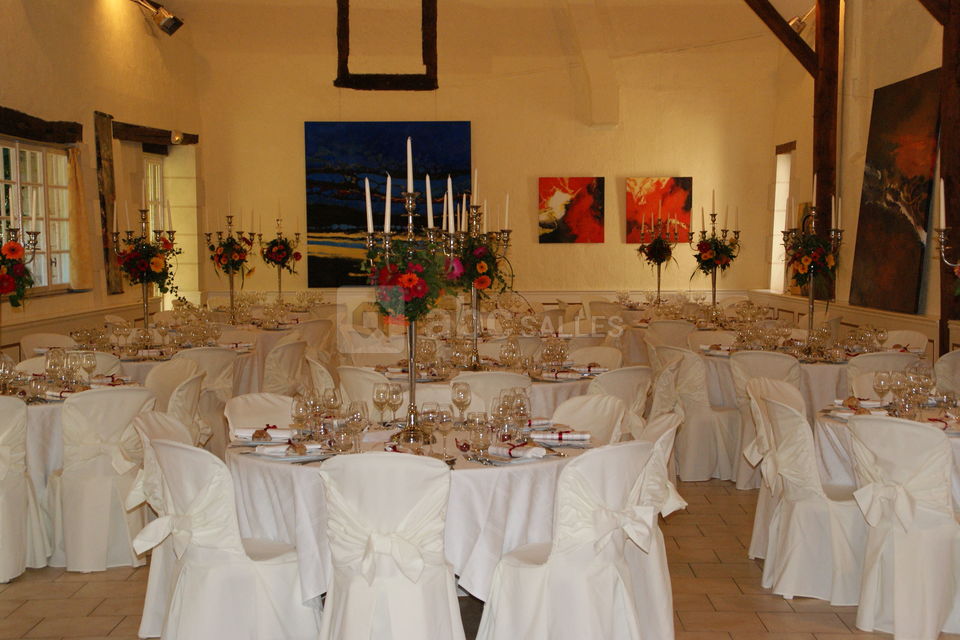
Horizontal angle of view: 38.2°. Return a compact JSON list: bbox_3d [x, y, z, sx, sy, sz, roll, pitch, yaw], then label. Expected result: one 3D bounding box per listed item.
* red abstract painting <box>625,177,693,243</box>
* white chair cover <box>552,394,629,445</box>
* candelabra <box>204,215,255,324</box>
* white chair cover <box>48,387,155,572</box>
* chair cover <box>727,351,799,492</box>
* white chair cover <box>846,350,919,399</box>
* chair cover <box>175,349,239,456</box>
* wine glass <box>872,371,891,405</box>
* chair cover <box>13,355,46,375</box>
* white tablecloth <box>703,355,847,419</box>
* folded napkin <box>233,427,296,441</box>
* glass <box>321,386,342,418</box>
[{"bbox_3d":[2.199,-1.340,16.970,0.800,0.805,0.035,0,3,0],"label":"red abstract painting"},{"bbox_3d":[0.364,0.786,6.273,0.540,0.880,0.480,-3,5,-42],"label":"white chair cover"},{"bbox_3d":[-2.452,-0.484,13.596,0.480,1.070,0.480,0,4,0],"label":"candelabra"},{"bbox_3d":[-1.928,0.749,6.808,0.460,0.870,0.520,-2,4,-31],"label":"white chair cover"},{"bbox_3d":[1.930,0.642,9.164,0.470,0.905,0.560,1,4,22],"label":"chair cover"},{"bbox_3d":[2.571,0.643,9.142,0.470,0.905,0.560,0,4,-5],"label":"white chair cover"},{"bbox_3d":[-1.899,0.602,9.193,0.480,0.880,0.540,-2,4,-33],"label":"chair cover"},{"bbox_3d":[1.926,0.340,6.652,0.081,0.188,0.081,0,3,0],"label":"wine glass"},{"bbox_3d":[-2.641,0.641,8.412,0.450,0.865,0.530,-1,3,-9],"label":"chair cover"},{"bbox_3d":[2.331,0.481,9.698,1.580,0.520,1.580,0,4,0],"label":"white tablecloth"},{"bbox_3d":[-0.844,0.454,5.458,0.245,0.050,0.055,0,4,-3],"label":"folded napkin"},{"bbox_3d":[-0.676,0.405,6.302,0.082,0.205,0.082,0,4,0],"label":"glass"}]

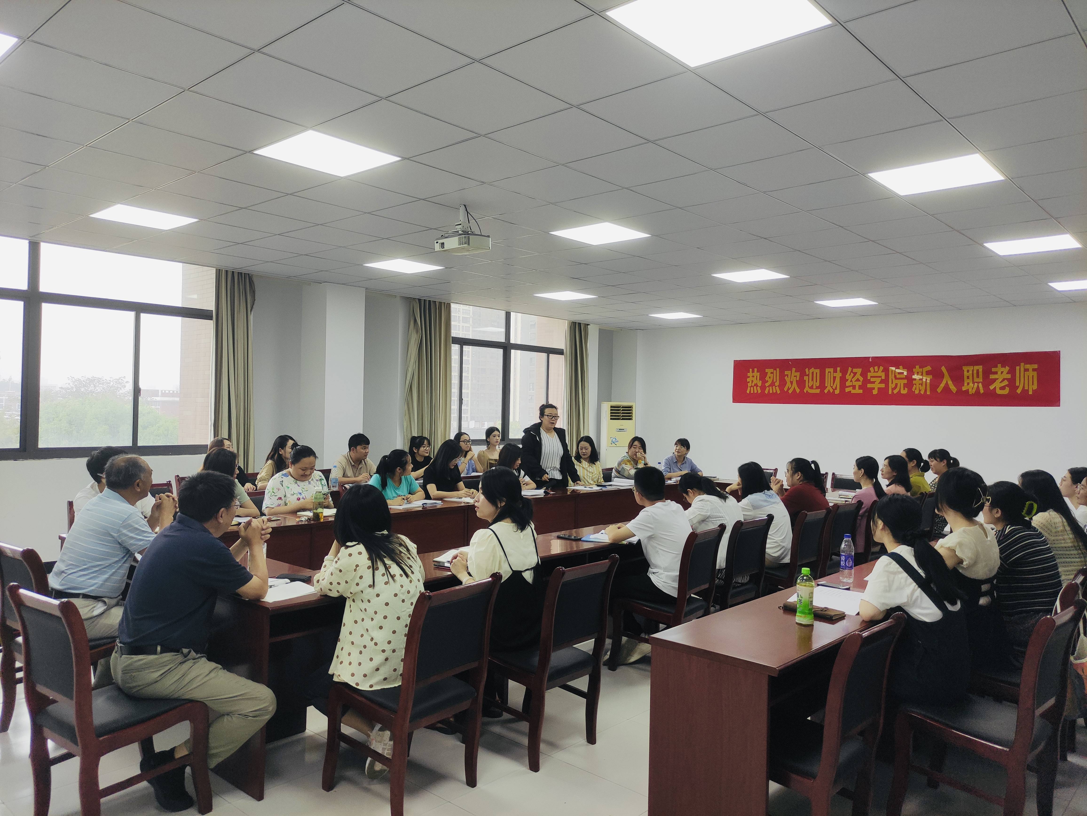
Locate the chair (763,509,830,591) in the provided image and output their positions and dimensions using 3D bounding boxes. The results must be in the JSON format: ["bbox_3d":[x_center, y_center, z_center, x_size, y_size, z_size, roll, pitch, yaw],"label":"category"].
[{"bbox_3d":[1.672,1.140,5.622,0.570,0.920,0.450,1,0,42],"label":"chair"}]

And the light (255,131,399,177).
[{"bbox_3d":[-1.180,-1.400,4.310,0.585,0.040,0.585,1,0,42],"label":"light"}]

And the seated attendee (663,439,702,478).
[{"bbox_3d":[1.724,0.995,9.836,0.500,1.220,0.680,1,0,-28],"label":"seated attendee"}]

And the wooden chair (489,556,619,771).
[{"bbox_3d":[-0.006,1.124,3.726,0.590,0.900,0.460,1,0,42],"label":"wooden chair"}]

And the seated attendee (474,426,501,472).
[{"bbox_3d":[-0.693,0.904,10.241,0.470,1.290,0.700,1,0,-40],"label":"seated attendee"}]

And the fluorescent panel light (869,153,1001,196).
[{"bbox_3d":[2.211,-1.308,4.410,0.590,0.040,0.590,1,0,42],"label":"fluorescent panel light"}]

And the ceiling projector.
[{"bbox_3d":[-0.540,-1.200,5.243,0.320,0.320,0.220,1,0,42],"label":"ceiling projector"}]

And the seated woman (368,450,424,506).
[{"bbox_3d":[-1.249,0.943,6.653,0.720,1.200,0.500,1,0,42],"label":"seated woman"}]

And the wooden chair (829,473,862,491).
[{"bbox_3d":[3.161,1.164,8.279,0.470,0.900,0.570,1,0,42],"label":"wooden chair"}]

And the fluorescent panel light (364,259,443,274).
[{"bbox_3d":[-1.363,-1.399,7.732,0.600,0.040,0.600,1,0,42],"label":"fluorescent panel light"}]

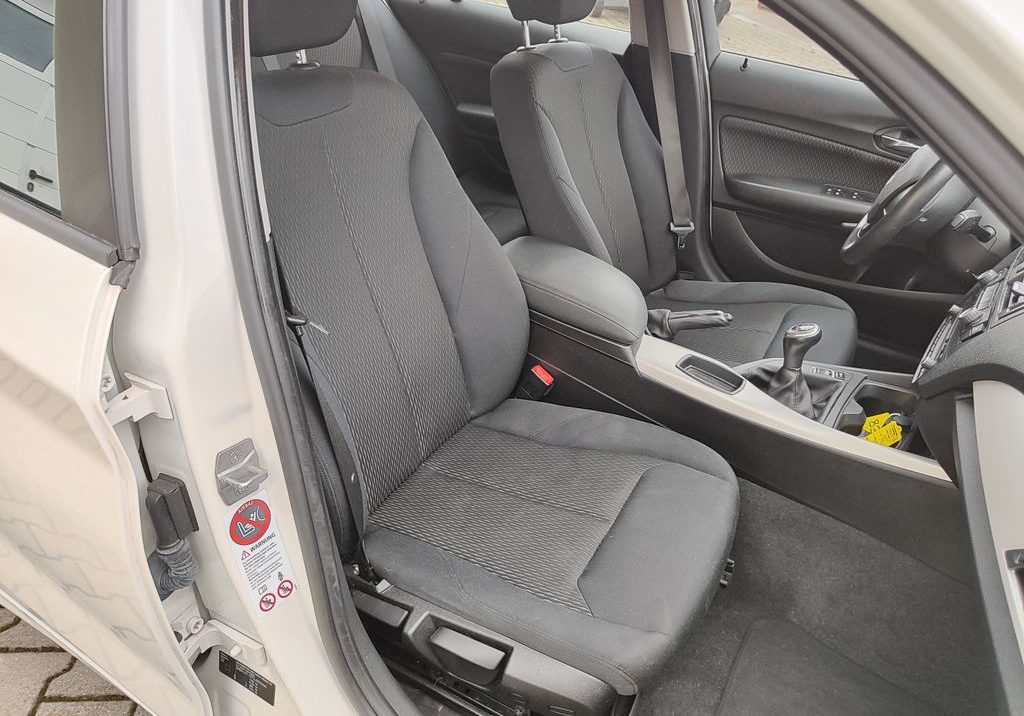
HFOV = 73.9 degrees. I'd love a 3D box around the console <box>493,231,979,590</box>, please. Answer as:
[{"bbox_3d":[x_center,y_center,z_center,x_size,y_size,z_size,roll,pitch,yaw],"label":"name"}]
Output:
[{"bbox_3d":[0.376,0.017,1.197,1.000,0.350,0.270,22,38,23],"label":"console"}]

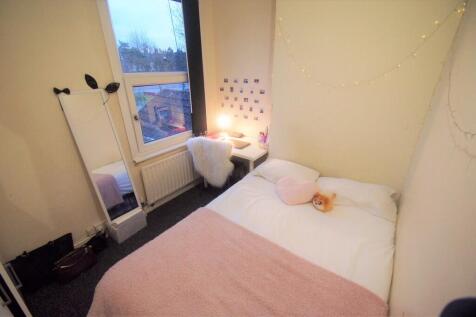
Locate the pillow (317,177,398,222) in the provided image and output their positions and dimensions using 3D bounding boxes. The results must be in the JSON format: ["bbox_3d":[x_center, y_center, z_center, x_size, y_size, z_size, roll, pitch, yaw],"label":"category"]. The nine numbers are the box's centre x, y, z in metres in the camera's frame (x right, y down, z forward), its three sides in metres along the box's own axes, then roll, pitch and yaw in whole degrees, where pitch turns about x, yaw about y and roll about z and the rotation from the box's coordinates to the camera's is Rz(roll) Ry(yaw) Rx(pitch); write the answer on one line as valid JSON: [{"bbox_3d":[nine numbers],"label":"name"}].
[{"bbox_3d":[1.037,0.283,1.798,0.650,0.140,0.460,16,28,33],"label":"pillow"}]

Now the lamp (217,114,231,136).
[{"bbox_3d":[-0.201,-0.465,3.028,0.180,0.340,0.180,8,24,18],"label":"lamp"}]

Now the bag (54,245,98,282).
[{"bbox_3d":[-1.483,0.938,1.802,0.140,0.180,0.280,20,30,39],"label":"bag"}]

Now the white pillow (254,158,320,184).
[{"bbox_3d":[0.524,0.138,2.135,0.640,0.150,0.460,16,28,33],"label":"white pillow"}]

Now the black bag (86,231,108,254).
[{"bbox_3d":[-1.428,0.859,2.014,0.110,0.170,0.180,16,28,33],"label":"black bag"}]

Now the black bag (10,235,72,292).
[{"bbox_3d":[-1.658,0.903,1.731,0.120,0.310,0.410,16,28,33],"label":"black bag"}]

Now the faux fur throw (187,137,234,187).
[{"bbox_3d":[-0.318,0.032,2.360,0.540,0.520,0.220,6,23,14],"label":"faux fur throw"}]

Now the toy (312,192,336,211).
[{"bbox_3d":[0.732,0.350,1.653,0.180,0.110,0.120,-16,28,-33],"label":"toy"}]

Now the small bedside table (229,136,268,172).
[{"bbox_3d":[-0.050,0.156,2.940,0.970,0.740,0.600,16,28,33],"label":"small bedside table"}]

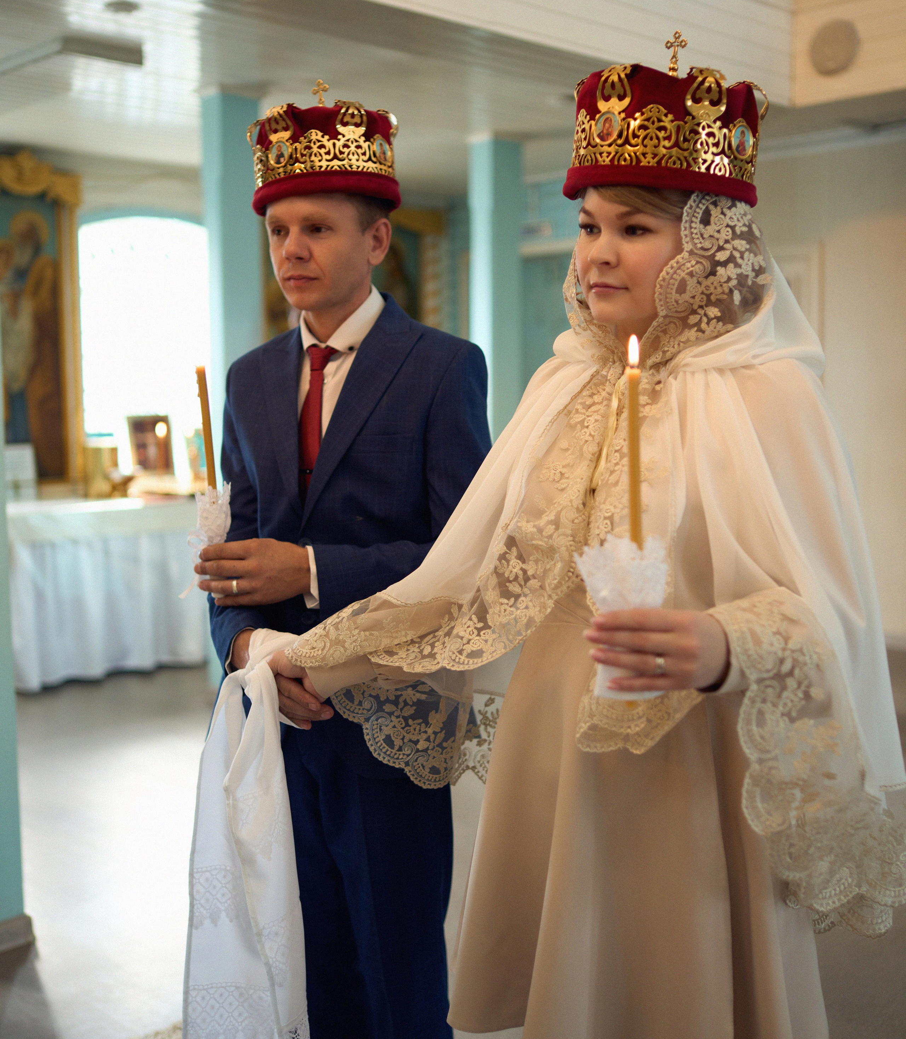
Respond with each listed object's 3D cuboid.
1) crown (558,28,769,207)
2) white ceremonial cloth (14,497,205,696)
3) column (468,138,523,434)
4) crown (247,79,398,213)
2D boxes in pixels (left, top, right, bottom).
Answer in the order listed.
[{"bbox_3d":[0.248,-0.465,1.528,0.230,0.196,0.230,3,7,0],"label":"crown"},{"bbox_3d":[-1.657,0.330,6.481,1.150,0.830,0.700,-4,7,-32],"label":"white ceremonial cloth"},{"bbox_3d":[0.228,-0.620,6.851,0.200,2.600,0.175,-6,8,-43],"label":"column"},{"bbox_3d":[-0.197,-0.571,2.014,0.230,0.197,0.230,-3,4,0],"label":"crown"}]

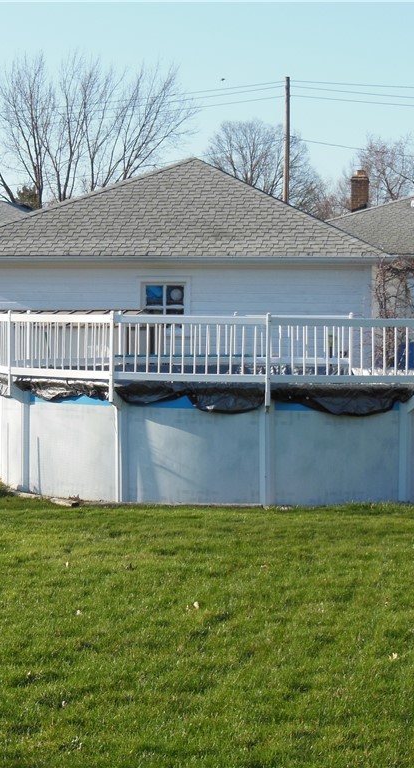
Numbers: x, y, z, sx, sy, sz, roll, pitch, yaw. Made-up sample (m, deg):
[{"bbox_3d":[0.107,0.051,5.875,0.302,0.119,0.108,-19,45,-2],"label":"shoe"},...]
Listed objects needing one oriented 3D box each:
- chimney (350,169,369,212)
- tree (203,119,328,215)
[{"bbox_3d":[4.374,-5.407,50.320,0.470,1.350,0.470,1,2,11],"label":"chimney"},{"bbox_3d":[3.492,-8.849,104.725,7.336,13.560,7.336,1,2,11],"label":"tree"}]

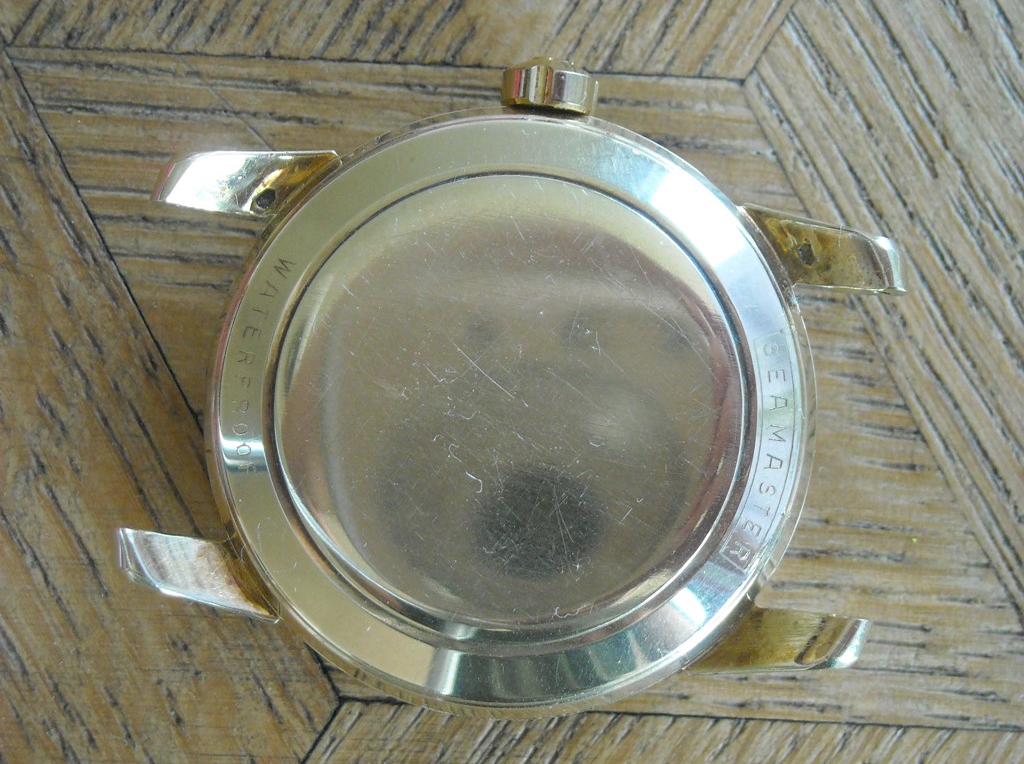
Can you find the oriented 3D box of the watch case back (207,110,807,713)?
[{"bbox_3d":[0.000,0.002,0.173,0.033,0.003,0.033,0,86,0],"label":"watch case back"}]

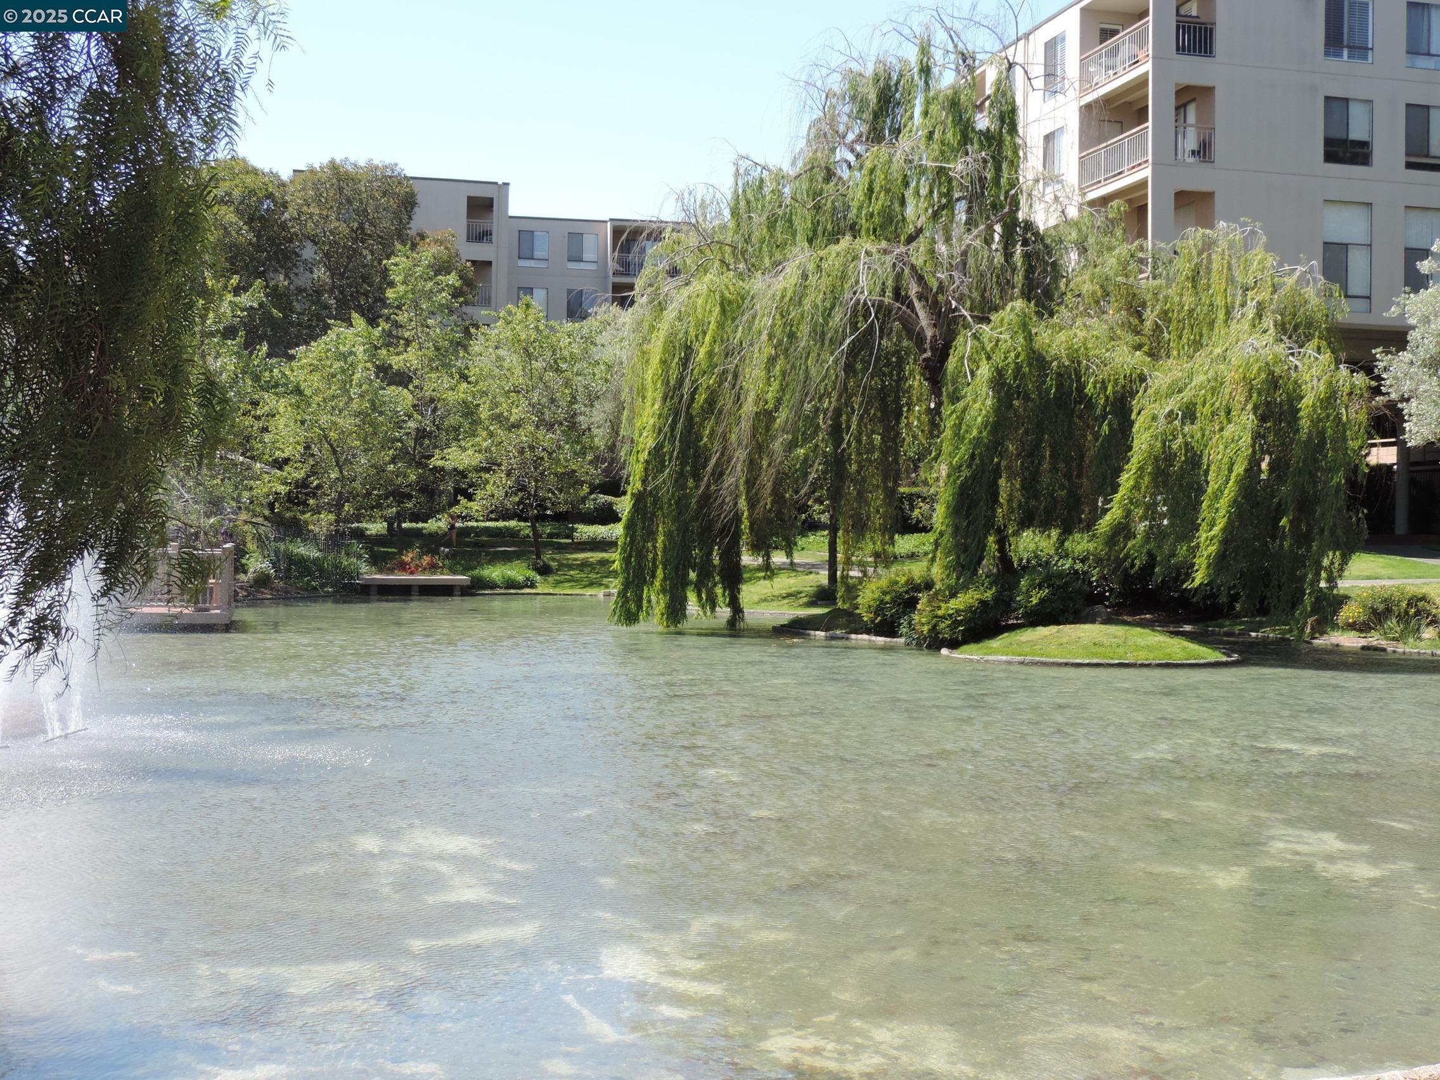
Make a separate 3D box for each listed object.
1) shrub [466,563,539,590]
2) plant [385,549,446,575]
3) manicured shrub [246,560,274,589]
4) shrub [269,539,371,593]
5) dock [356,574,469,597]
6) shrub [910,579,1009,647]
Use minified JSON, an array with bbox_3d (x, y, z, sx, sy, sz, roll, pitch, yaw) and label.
[{"bbox_3d":[-6.458,1.087,53.200,2.170,0.820,1.400,0,0,0],"label":"shrub"},{"bbox_3d":[-9.255,0.656,54.300,1.880,0.820,1.300,0,0,0],"label":"plant"},{"bbox_3d":[-12.553,0.951,48.800,0.780,0.780,0.750,0,0,0],"label":"manicured shrub"},{"bbox_3d":[-11.342,0.719,50.800,2.920,1.520,1.800,0,0,0],"label":"shrub"},{"bbox_3d":[-8.912,1.334,52.000,3.250,0.530,2.200,0,0,0],"label":"dock"},{"bbox_3d":[3.809,1.165,28.500,1.660,1.140,1.450,0,0,0],"label":"shrub"}]

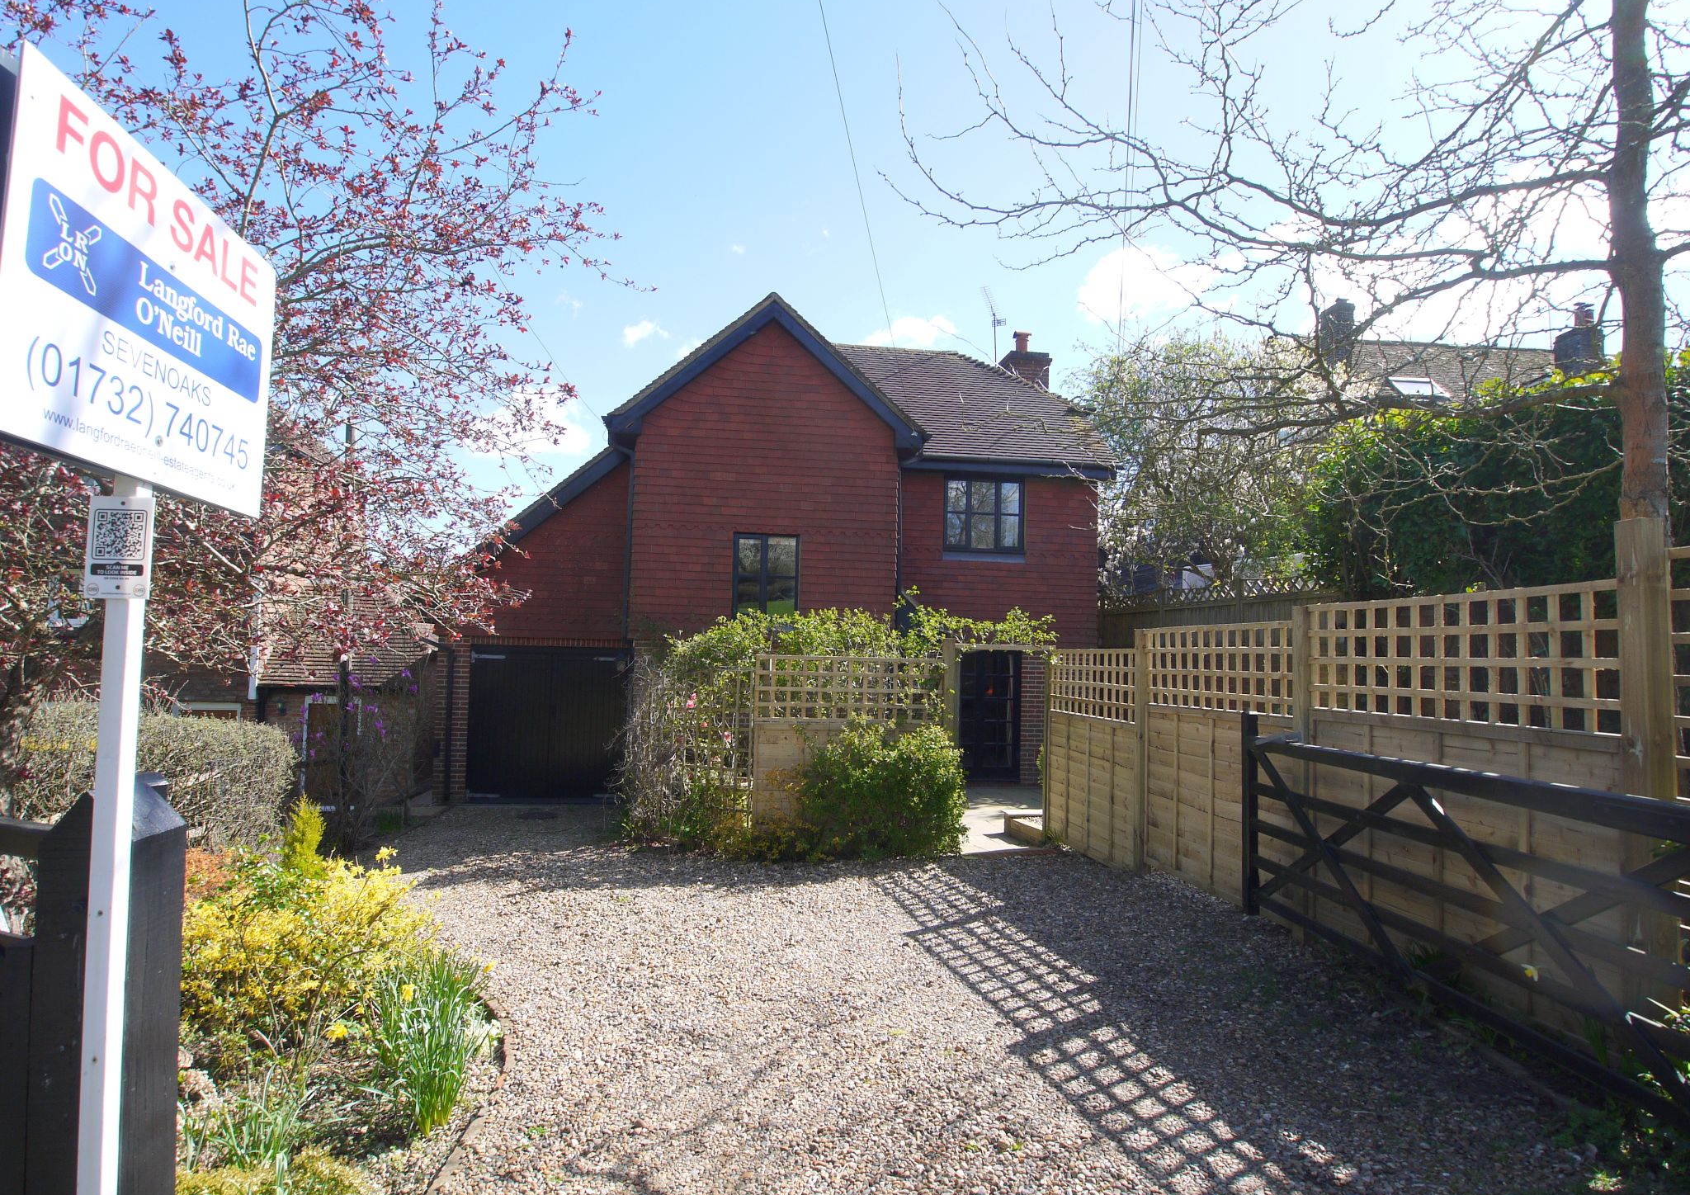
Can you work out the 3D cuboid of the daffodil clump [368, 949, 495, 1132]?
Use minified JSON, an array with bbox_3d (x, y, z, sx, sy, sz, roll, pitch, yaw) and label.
[{"bbox_3d":[-1.352,1.465,2.880,0.400,0.500,0.400,1,-3,0],"label":"daffodil clump"}]

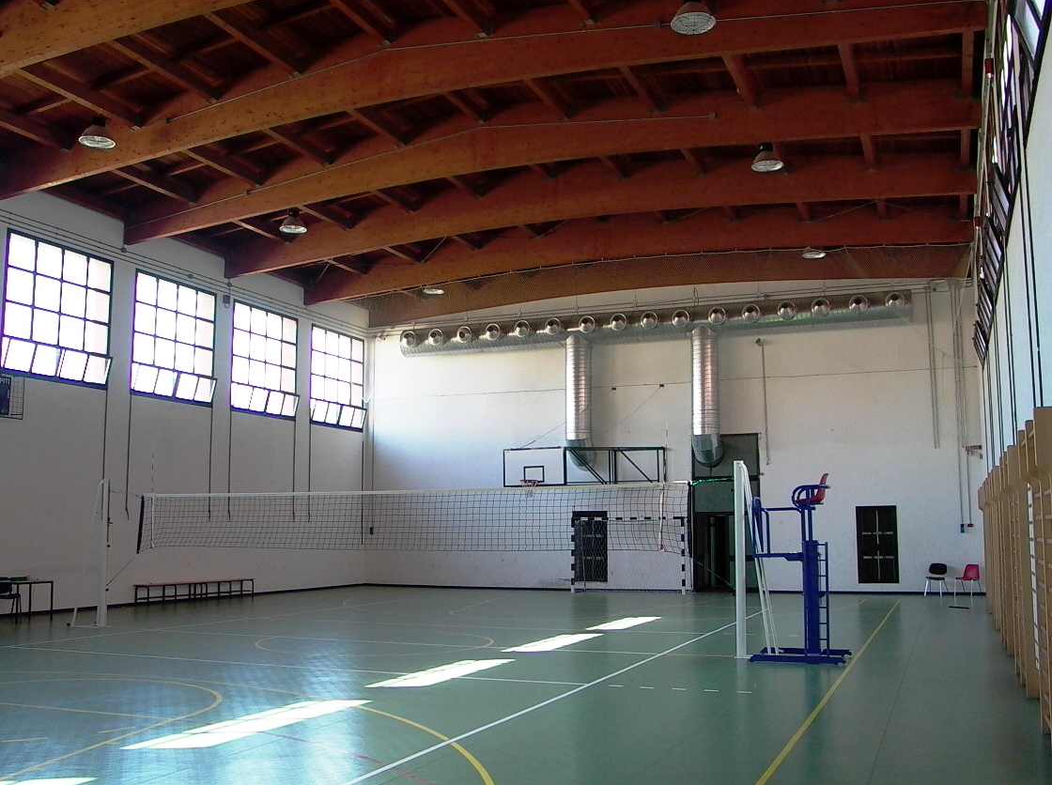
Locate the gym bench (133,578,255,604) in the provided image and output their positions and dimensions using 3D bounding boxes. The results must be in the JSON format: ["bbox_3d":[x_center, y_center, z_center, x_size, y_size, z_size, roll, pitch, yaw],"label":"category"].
[{"bbox_3d":[-8.109,4.951,24.903,0.380,0.450,4.000,-4,-9,22],"label":"gym bench"}]

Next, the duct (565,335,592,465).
[{"bbox_3d":[1.602,0.316,29.863,0.780,4.050,0.860,-3,-9,21],"label":"duct"}]

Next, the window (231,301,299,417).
[{"bbox_3d":[-7.349,-0.849,28.341,0.150,3.010,2.930,-4,-9,22],"label":"window"}]

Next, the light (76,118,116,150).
[{"bbox_3d":[-7.658,-4.700,17.973,0.620,0.520,0.620,-4,-9,23],"label":"light"}]

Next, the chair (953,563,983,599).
[{"bbox_3d":[10.968,4.696,24.886,0.520,0.800,0.500,5,-9,-31],"label":"chair"}]

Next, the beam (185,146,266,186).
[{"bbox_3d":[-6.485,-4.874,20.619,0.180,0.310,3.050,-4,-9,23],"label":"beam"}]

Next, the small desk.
[{"bbox_3d":[-9.378,3.905,18.734,0.660,0.750,0.810,-4,-9,23],"label":"small desk"}]

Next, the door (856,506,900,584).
[{"bbox_3d":[9.347,4.056,26.681,1.050,2.060,0.090,-3,-9,21],"label":"door"}]

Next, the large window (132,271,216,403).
[{"bbox_3d":[-8.722,-1.301,25.005,0.150,3.010,2.930,-4,-9,22],"label":"large window"}]

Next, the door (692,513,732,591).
[{"bbox_3d":[5.246,4.522,28.311,1.100,2.200,0.100,-3,-9,21],"label":"door"}]

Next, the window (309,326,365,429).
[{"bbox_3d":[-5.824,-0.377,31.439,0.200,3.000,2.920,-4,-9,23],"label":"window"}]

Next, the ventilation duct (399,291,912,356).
[{"bbox_3d":[3.093,-1.923,29.204,15.300,0.900,1.000,-4,-9,23],"label":"ventilation duct"}]

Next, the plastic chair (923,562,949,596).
[{"bbox_3d":[10.394,4.769,25.425,0.500,0.820,0.520,-8,-11,44],"label":"plastic chair"}]

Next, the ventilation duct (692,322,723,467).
[{"bbox_3d":[5.088,0.155,28.233,0.800,3.950,0.950,-4,-9,23],"label":"ventilation duct"}]

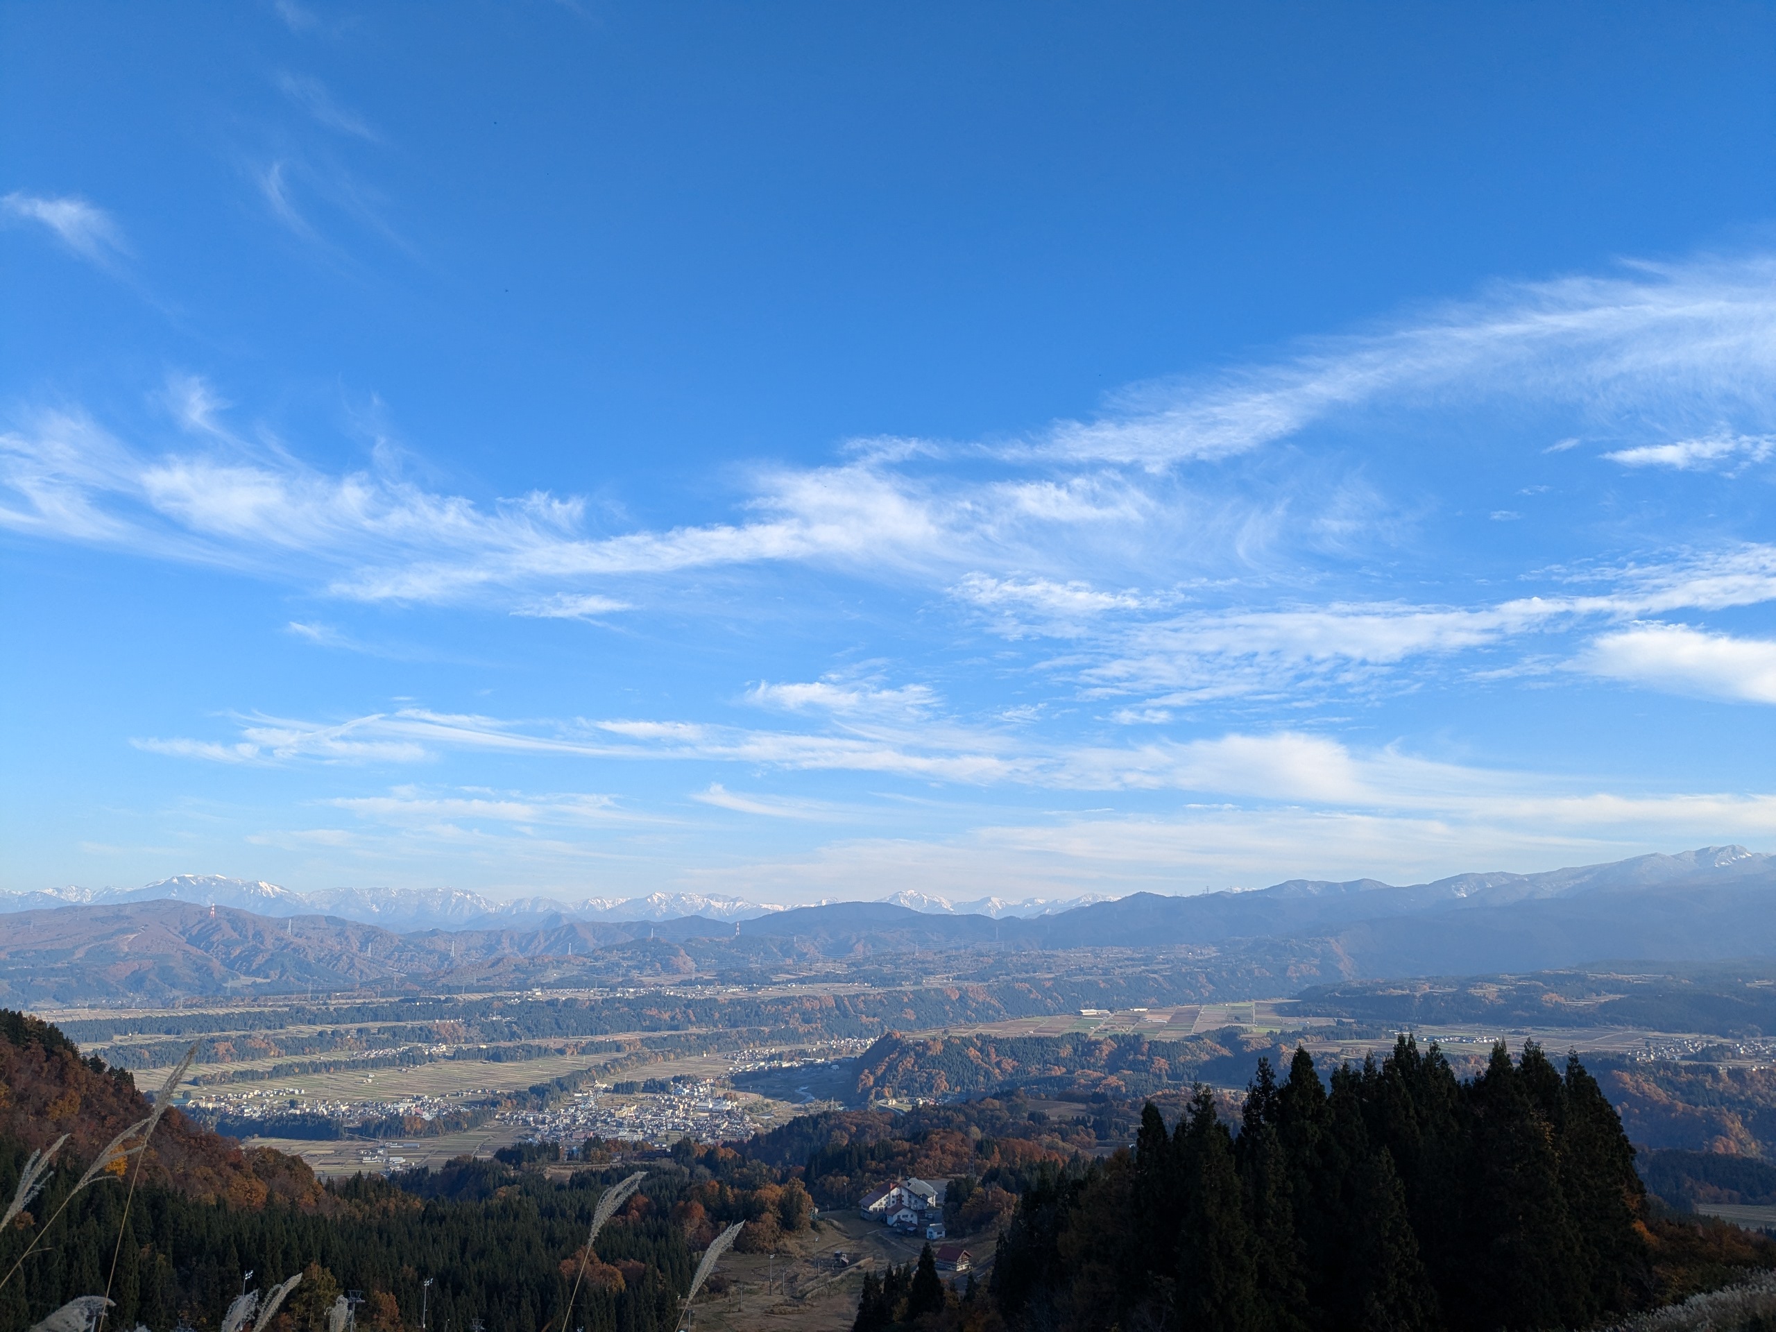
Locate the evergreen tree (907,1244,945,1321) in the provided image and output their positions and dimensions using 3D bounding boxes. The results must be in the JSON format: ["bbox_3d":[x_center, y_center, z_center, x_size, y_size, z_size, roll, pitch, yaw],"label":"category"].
[{"bbox_3d":[9.410,155.810,348.000,9.000,19.500,9.000,0,-10,0],"label":"evergreen tree"}]

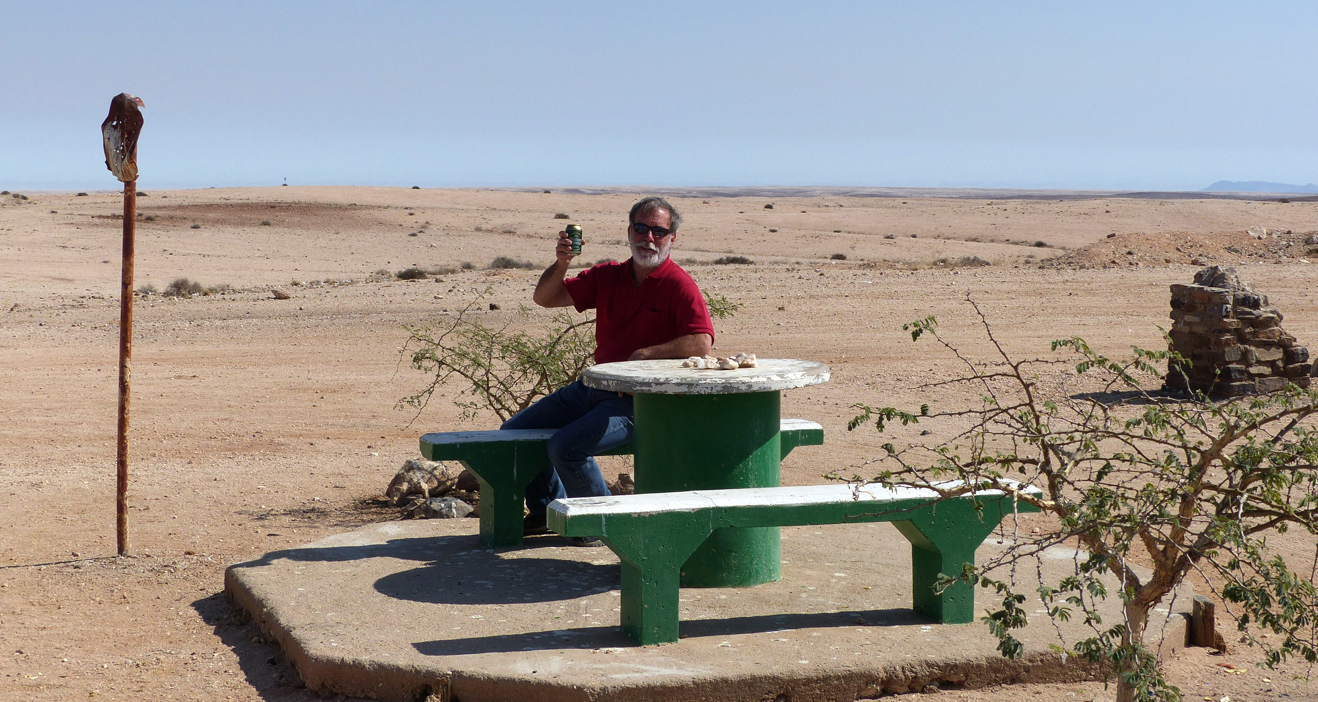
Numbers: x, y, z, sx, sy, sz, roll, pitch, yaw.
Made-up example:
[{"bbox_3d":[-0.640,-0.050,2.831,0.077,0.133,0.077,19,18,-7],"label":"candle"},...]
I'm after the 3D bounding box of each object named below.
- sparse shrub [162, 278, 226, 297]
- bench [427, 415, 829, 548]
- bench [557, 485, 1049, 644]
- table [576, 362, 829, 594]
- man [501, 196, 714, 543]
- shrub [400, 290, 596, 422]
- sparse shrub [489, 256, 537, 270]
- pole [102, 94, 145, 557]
[{"bbox_3d":[-6.666,-0.915,32.209,0.908,0.278,0.817,0,4,0],"label":"sparse shrub"},{"bbox_3d":[-0.134,0.539,9.169,1.675,0.436,0.205,-1,4,-20],"label":"bench"},{"bbox_3d":[0.458,0.679,7.280,1.649,0.436,0.205,-1,4,-20],"label":"bench"},{"bbox_3d":[0.173,0.444,8.251,0.897,0.761,0.897,0,4,0],"label":"table"},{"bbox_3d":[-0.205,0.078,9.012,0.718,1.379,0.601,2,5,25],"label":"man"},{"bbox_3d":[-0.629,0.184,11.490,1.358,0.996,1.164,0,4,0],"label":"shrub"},{"bbox_3d":[-2.805,-1.699,43.102,0.923,0.255,0.831,0,4,0],"label":"sparse shrub"},{"bbox_3d":[-2.198,-0.095,9.214,0.175,1.902,0.136,2,4,0],"label":"pole"}]

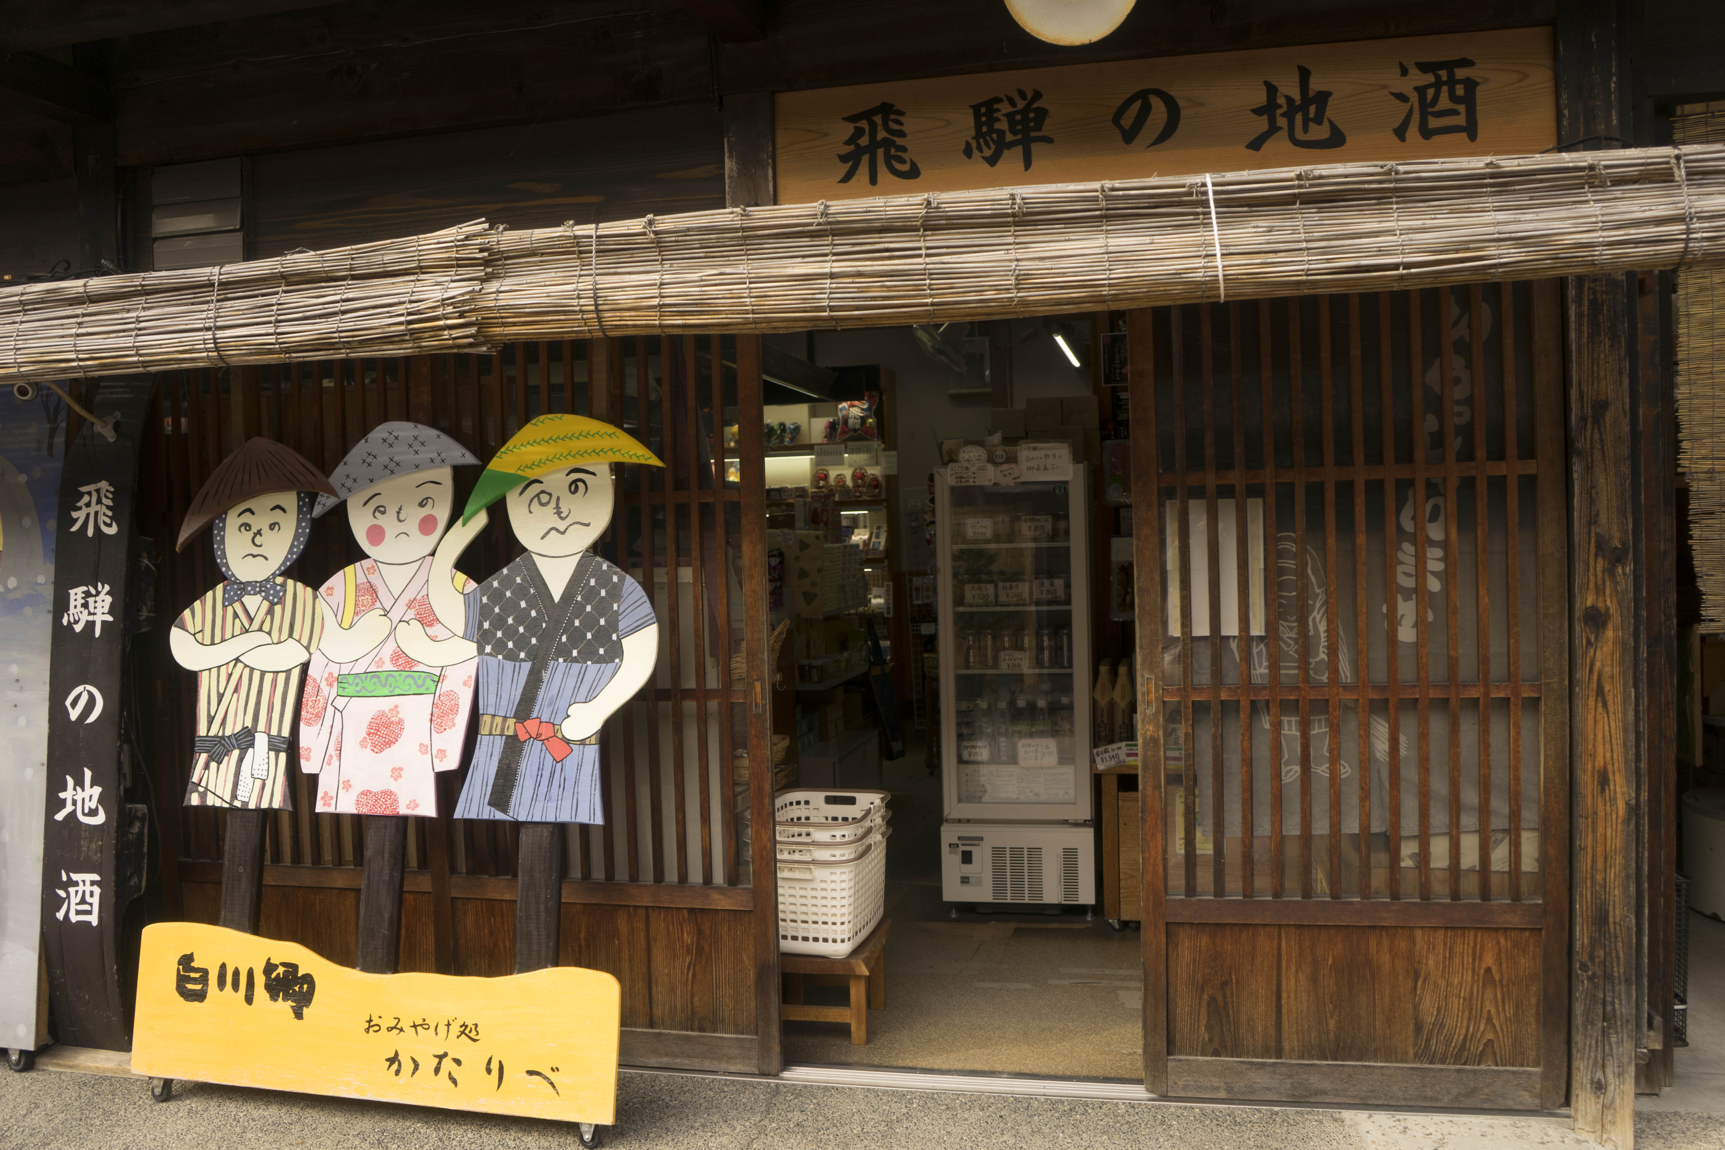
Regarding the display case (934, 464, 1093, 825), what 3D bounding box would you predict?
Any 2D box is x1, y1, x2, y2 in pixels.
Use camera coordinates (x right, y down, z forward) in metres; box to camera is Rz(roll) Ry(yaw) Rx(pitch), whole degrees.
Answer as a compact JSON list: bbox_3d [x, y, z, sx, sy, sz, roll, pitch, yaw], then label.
[{"bbox_3d":[0.550,0.312,4.651,0.506,1.344,0.500,-1,1,13],"label":"display case"}]

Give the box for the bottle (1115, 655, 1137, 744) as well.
[{"bbox_3d":[0.869,0.434,4.429,0.070,0.314,0.070,-1,1,17],"label":"bottle"}]

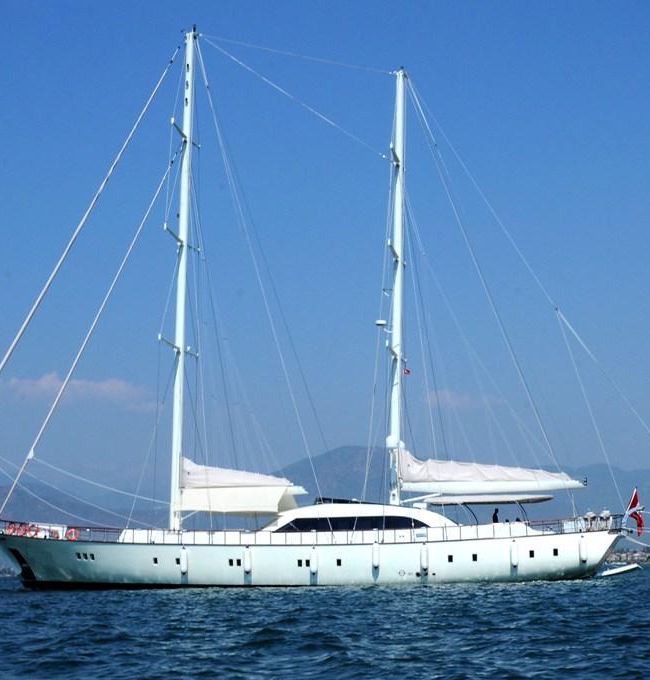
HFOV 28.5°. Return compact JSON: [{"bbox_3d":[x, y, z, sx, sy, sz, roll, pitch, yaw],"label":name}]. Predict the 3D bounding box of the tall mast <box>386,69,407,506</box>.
[{"bbox_3d":[4.575,-3.636,79.720,0.500,27.831,0.450,-1,-10,13],"label":"tall mast"}]

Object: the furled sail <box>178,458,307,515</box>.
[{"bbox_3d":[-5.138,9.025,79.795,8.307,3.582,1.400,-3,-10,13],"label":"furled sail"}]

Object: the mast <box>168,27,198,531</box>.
[{"bbox_3d":[-9.178,-4.516,83.098,0.520,33.441,0.450,-1,-10,13],"label":"mast"}]

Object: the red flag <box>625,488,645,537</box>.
[{"bbox_3d":[18.053,9.981,74.190,1.072,2.822,0.550,-3,-10,13],"label":"red flag"}]

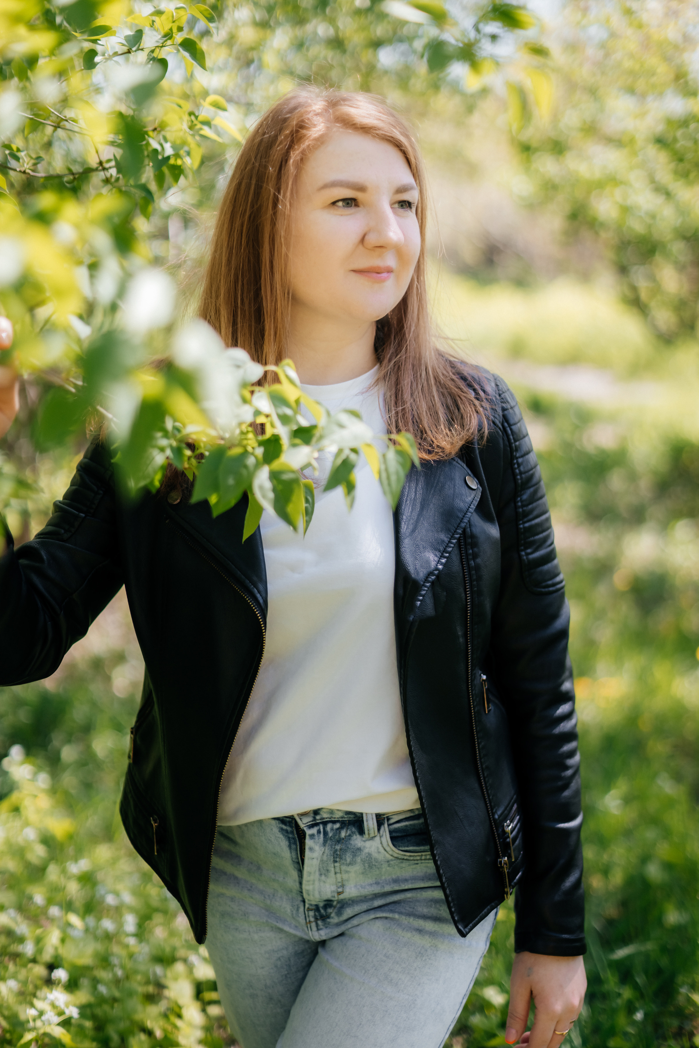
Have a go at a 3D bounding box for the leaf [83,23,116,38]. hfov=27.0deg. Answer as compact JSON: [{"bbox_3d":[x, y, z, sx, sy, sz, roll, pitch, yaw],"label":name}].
[{"bbox_3d":[-0.261,-0.515,1.520,0.034,0.015,0.022,0,11,0],"label":"leaf"}]

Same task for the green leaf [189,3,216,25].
[{"bbox_3d":[-0.155,-0.540,1.540,0.029,0.023,0.022,0,11,0],"label":"green leaf"}]

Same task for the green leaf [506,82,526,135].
[{"bbox_3d":[0.134,-0.334,1.170,0.016,0.044,0.020,0,11,0],"label":"green leaf"}]

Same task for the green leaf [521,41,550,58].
[{"bbox_3d":[0.150,-0.381,1.170,0.023,0.014,0.018,0,11,0],"label":"green leaf"}]

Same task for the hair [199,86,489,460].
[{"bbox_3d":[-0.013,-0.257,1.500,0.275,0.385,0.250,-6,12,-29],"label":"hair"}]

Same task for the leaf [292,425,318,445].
[{"bbox_3d":[-0.041,-0.082,1.340,0.023,0.020,0.018,0,11,0],"label":"leaf"}]

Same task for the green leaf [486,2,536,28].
[{"bbox_3d":[0.129,-0.408,1.170,0.040,0.021,0.030,0,11,0],"label":"green leaf"}]

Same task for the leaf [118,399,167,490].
[{"bbox_3d":[-0.151,-0.058,1.060,0.033,0.066,0.030,0,11,0],"label":"leaf"}]

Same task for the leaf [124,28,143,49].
[{"bbox_3d":[-0.228,-0.514,1.540,0.020,0.022,0.014,0,11,0],"label":"leaf"}]

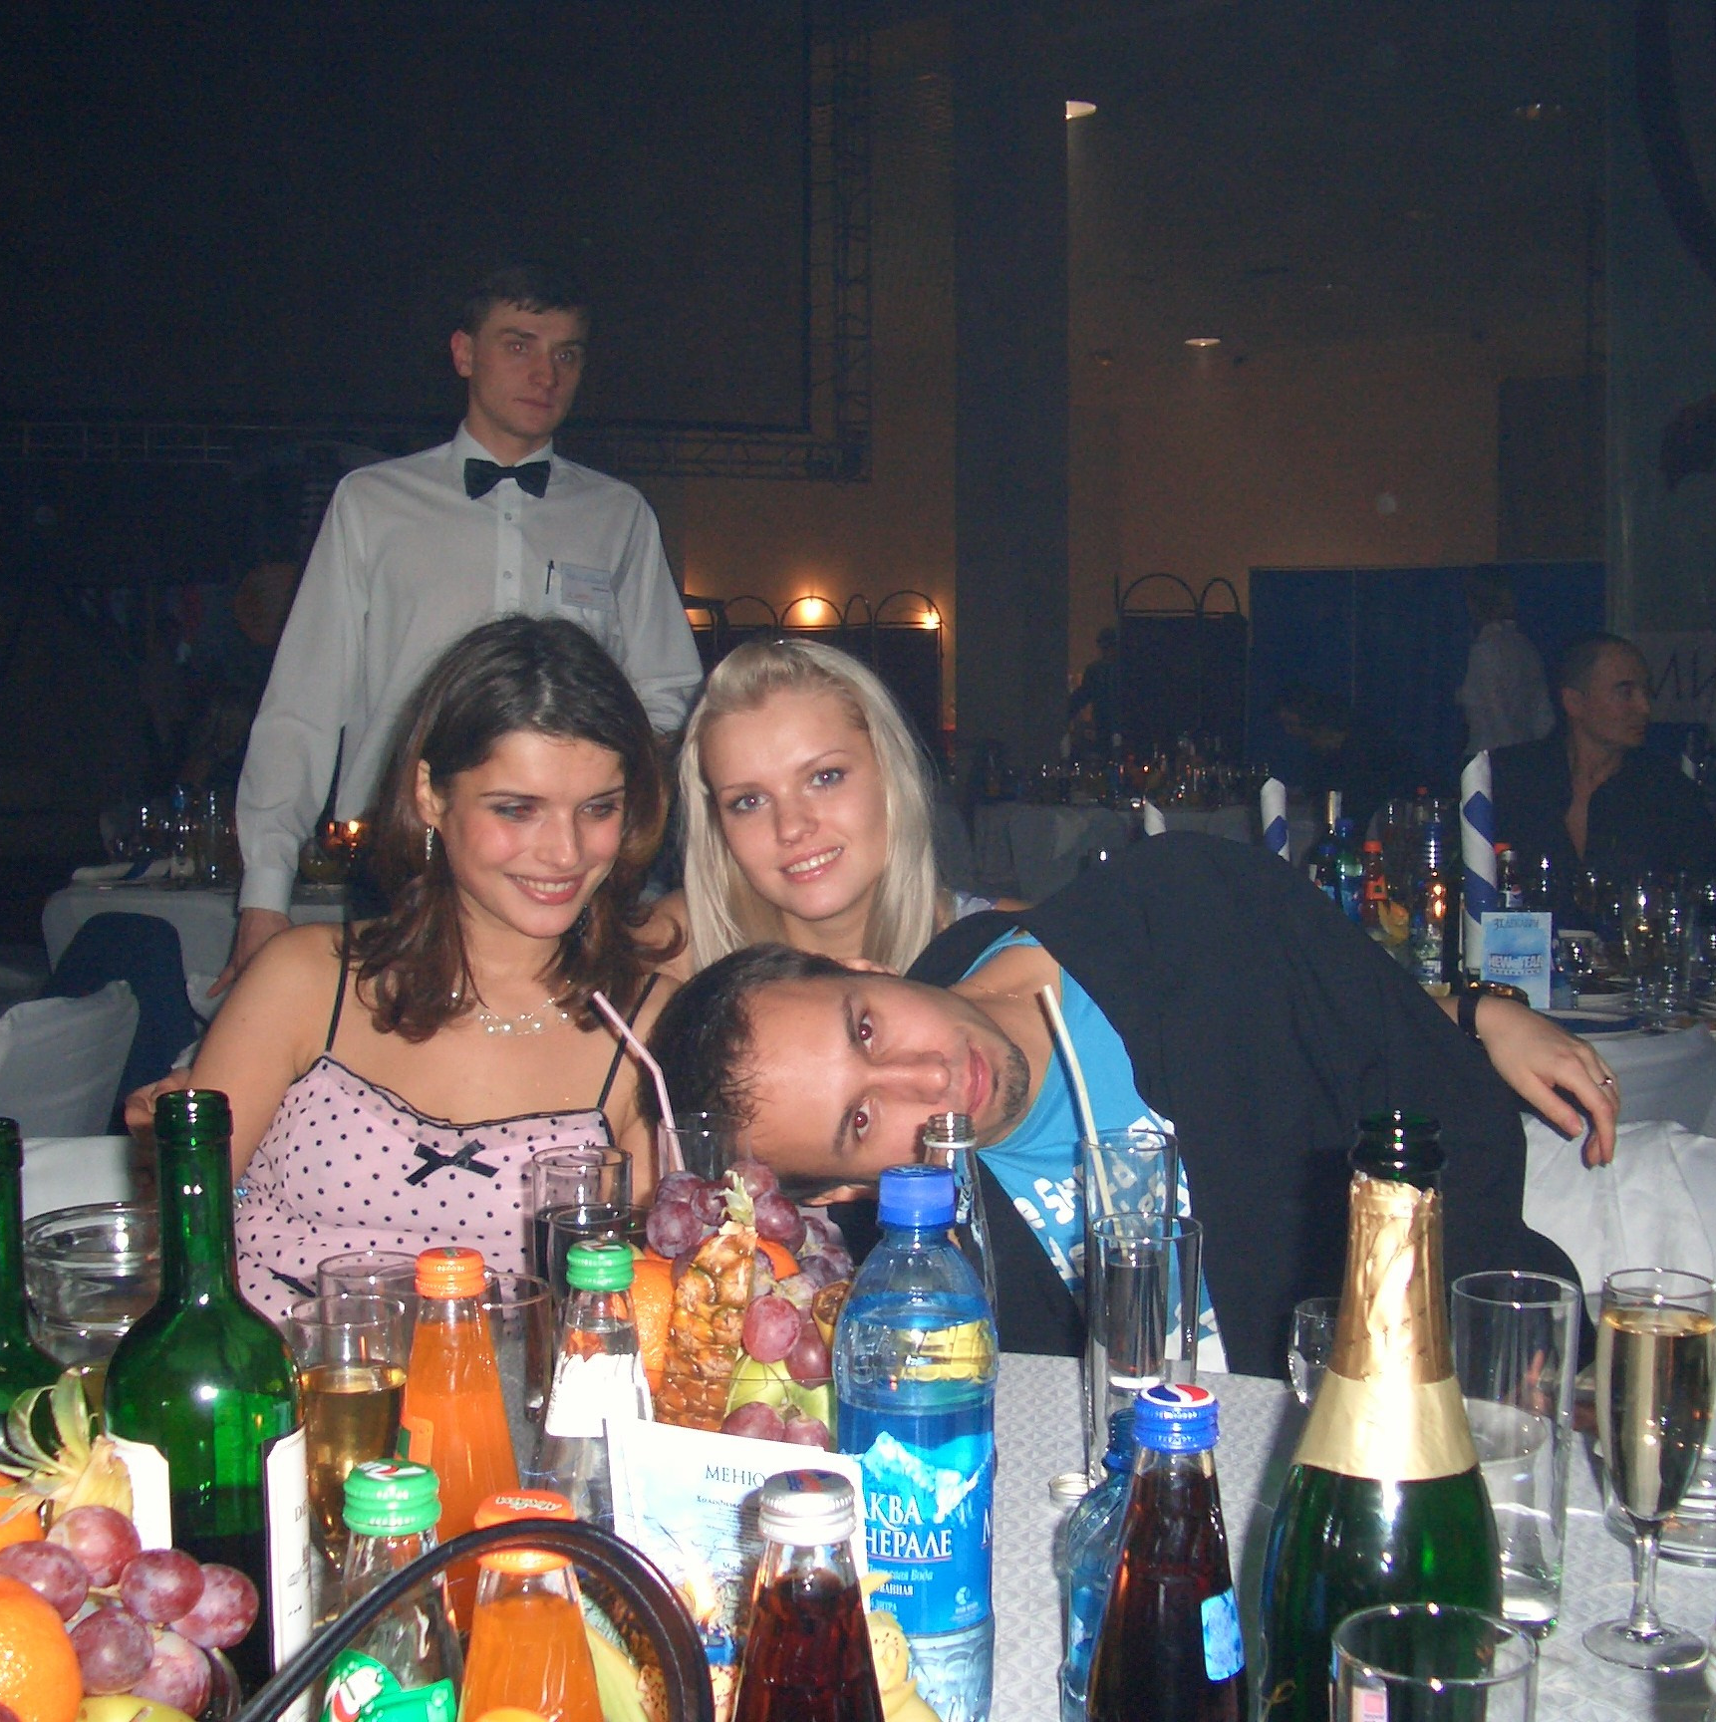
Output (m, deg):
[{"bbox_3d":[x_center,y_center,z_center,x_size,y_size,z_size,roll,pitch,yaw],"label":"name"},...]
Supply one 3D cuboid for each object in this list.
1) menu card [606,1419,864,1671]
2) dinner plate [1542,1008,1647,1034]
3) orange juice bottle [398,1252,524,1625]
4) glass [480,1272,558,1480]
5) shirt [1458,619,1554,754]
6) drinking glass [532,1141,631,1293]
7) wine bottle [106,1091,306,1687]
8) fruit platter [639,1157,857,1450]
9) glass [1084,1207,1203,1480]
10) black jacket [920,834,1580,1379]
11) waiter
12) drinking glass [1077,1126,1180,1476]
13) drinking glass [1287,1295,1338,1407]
[{"bbox_3d":[-0.048,0.299,0.905,0.107,0.148,0.030,2,4,23],"label":"menu card"},{"bbox_3d":[0.930,0.207,3.076,0.235,0.025,0.235,0,5,0],"label":"dinner plate"},{"bbox_3d":[-0.167,0.266,0.965,0.060,0.210,0.060,1,4,18],"label":"orange juice bottle"},{"bbox_3d":[-0.172,0.279,1.082,0.059,0.160,0.059,0,5,0],"label":"glass"},{"bbox_3d":[2.500,-0.670,9.000,0.280,0.560,0.420,3,5,41],"label":"shirt"},{"bbox_3d":[-0.169,0.266,1.425,0.061,0.165,0.061,0,5,0],"label":"drinking glass"},{"bbox_3d":[-0.247,0.239,0.876,0.076,0.305,0.076,0,5,0],"label":"wine bottle"},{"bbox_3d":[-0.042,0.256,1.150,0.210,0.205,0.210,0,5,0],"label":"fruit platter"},{"bbox_3d":[0.151,0.268,1.215,0.058,0.155,0.058,0,5,0],"label":"glass"},{"bbox_3d":[0.280,0.215,1.720,0.510,0.500,0.360,-10,6,17],"label":"black jacket"},{"bbox_3d":[-0.550,0.038,3.316,0.620,1.760,0.380,-2,5,-19],"label":"waiter"},{"bbox_3d":[0.168,0.251,1.430,0.058,0.165,0.058,0,4,0],"label":"drinking glass"},{"bbox_3d":[0.268,0.305,1.308,0.053,0.107,0.053,0,5,0],"label":"drinking glass"}]

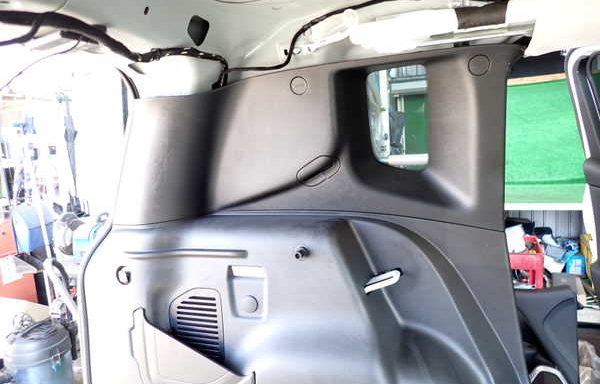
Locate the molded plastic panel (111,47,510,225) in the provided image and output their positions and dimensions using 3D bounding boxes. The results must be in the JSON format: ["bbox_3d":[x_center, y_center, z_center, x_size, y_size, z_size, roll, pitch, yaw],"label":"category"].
[{"bbox_3d":[0.016,-0.088,0.820,0.740,0.335,0.200,1,3,12],"label":"molded plastic panel"}]

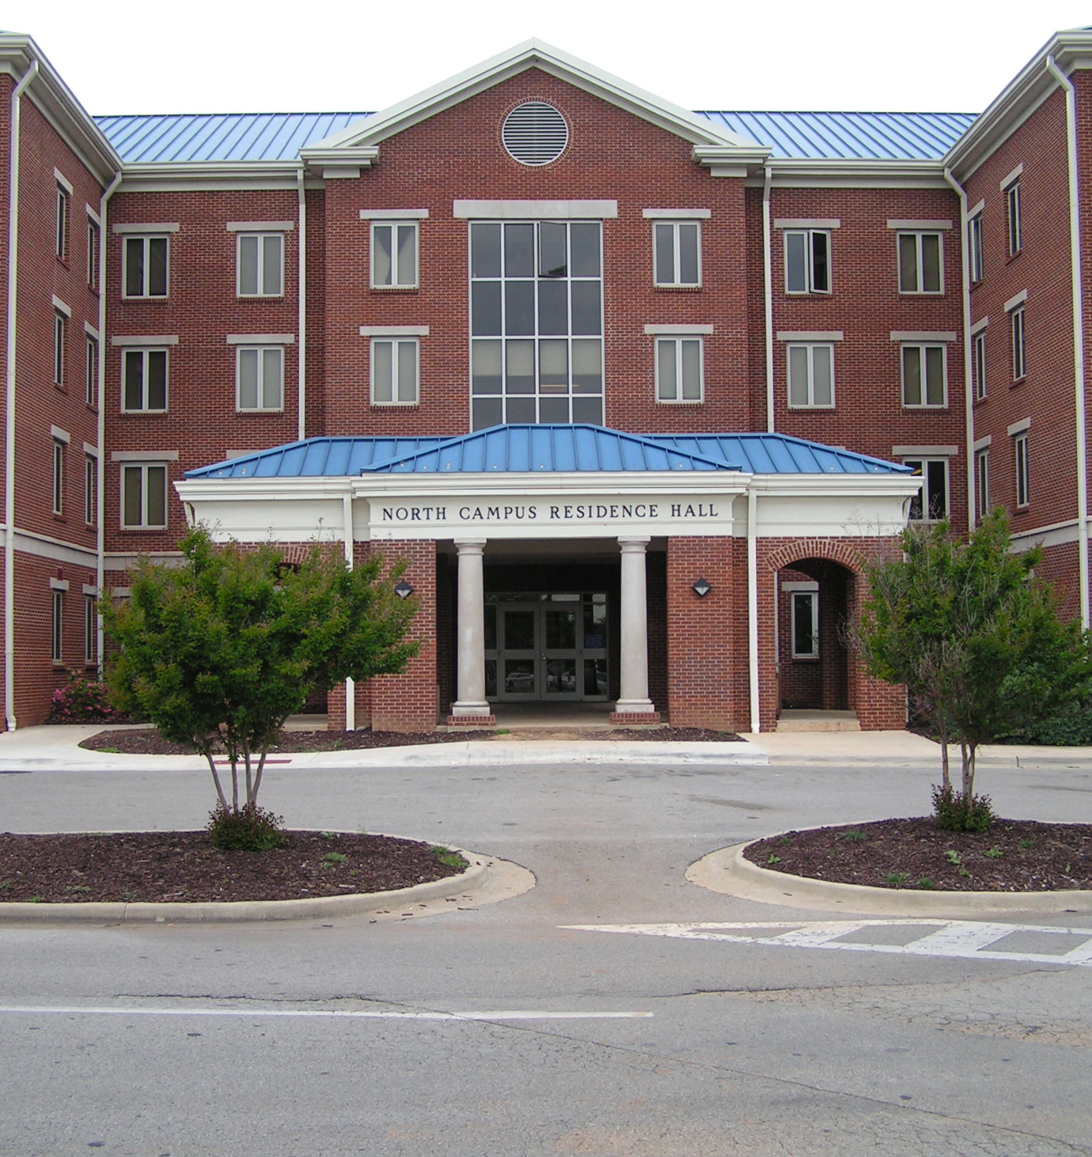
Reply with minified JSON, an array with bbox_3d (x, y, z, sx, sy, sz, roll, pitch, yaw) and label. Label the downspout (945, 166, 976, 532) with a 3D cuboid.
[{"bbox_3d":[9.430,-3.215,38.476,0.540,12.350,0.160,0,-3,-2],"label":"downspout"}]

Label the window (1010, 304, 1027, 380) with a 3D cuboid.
[{"bbox_3d":[10.046,-4.967,35.791,0.140,1.527,1.068,0,-3,-1],"label":"window"}]

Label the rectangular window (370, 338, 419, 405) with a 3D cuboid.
[{"bbox_3d":[-3.382,-4.641,38.114,1.060,1.502,0.120,0,-3,-1],"label":"rectangular window"}]

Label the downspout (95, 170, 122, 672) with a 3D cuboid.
[{"bbox_3d":[-9.828,-3.075,38.222,0.480,12.393,0.160,0,-3,-1],"label":"downspout"}]

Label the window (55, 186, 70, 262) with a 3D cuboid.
[{"bbox_3d":[-10.255,-7.450,35.605,0.140,1.527,1.068,0,-3,-1],"label":"window"}]

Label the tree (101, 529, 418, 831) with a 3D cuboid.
[{"bbox_3d":[-2.162,0.802,12.814,2.396,2.367,2.200,0,-3,-2],"label":"tree"}]

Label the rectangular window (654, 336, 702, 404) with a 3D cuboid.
[{"bbox_3d":[3.011,-4.695,38.234,1.060,1.502,0.120,0,-3,-1],"label":"rectangular window"}]

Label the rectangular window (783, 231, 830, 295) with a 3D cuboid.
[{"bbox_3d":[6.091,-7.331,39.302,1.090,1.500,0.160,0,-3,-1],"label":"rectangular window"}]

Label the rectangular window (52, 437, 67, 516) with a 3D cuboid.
[{"bbox_3d":[-10.150,-2.070,35.028,0.130,1.490,1.060,0,-3,-1],"label":"rectangular window"}]

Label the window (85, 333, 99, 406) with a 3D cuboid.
[{"bbox_3d":[-10.172,-4.592,37.751,0.120,1.500,1.050,0,-3,-1],"label":"window"}]

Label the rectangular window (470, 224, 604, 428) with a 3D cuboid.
[{"bbox_3d":[-0.210,-5.502,38.083,3.050,5.166,0.140,0,-3,-2],"label":"rectangular window"}]

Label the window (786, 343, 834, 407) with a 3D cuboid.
[{"bbox_3d":[6.140,-4.682,39.171,1.090,1.510,0.130,0,-3,-1],"label":"window"}]

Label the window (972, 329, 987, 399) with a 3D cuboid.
[{"bbox_3d":[9.894,-4.757,38.278,0.120,1.502,1.060,0,-3,-1],"label":"window"}]

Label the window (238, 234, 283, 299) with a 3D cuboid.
[{"bbox_3d":[-6.569,-7.215,39.041,1.090,1.510,0.130,0,-3,-1],"label":"window"}]

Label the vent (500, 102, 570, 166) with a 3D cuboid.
[{"bbox_3d":[-0.243,-10.150,38.709,1.514,1.514,0.120,0,-3,-1],"label":"vent"}]

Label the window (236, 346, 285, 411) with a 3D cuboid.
[{"bbox_3d":[-6.551,-4.588,38.837,1.128,1.531,0.120,0,-3,-2],"label":"window"}]

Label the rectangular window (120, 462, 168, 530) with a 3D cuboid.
[{"bbox_3d":[-9.230,-1.916,39.129,1.068,1.527,0.140,0,-3,-1],"label":"rectangular window"}]

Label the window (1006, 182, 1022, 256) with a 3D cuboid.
[{"bbox_3d":[9.920,-7.530,35.615,0.120,1.502,1.060,0,-3,-1],"label":"window"}]

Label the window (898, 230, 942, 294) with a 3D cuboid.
[{"bbox_3d":[8.709,-7.332,39.355,1.080,1.490,0.130,0,-3,-1],"label":"window"}]

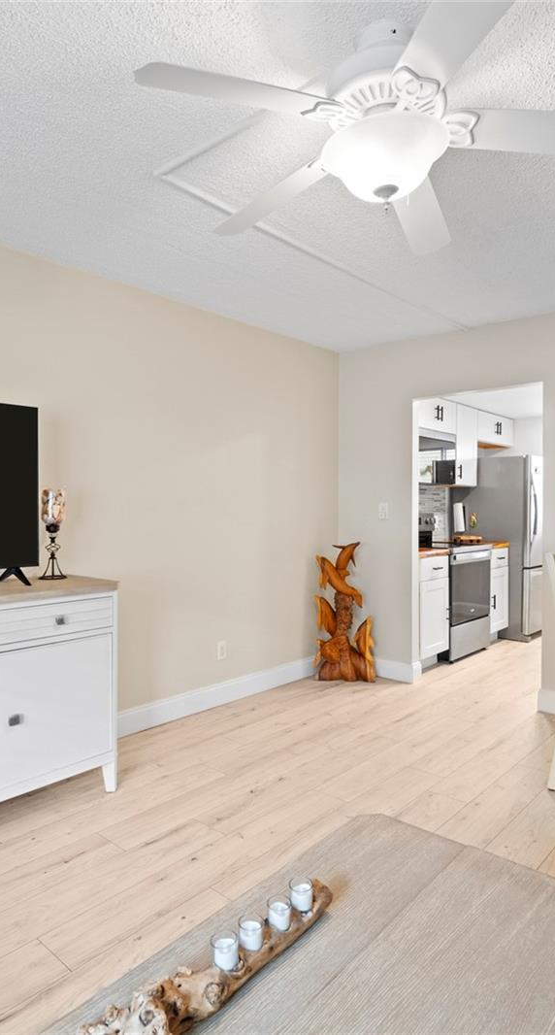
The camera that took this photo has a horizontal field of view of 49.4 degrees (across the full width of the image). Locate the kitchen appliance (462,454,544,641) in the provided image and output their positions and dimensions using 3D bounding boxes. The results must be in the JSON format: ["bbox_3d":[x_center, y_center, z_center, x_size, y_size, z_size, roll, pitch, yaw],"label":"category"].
[{"bbox_3d":[2.346,0.279,6.129,0.820,1.735,0.800,1,1,42],"label":"kitchen appliance"}]

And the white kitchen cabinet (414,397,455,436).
[{"bbox_3d":[1.282,-0.905,5.405,0.320,0.300,0.750,1,1,42],"label":"white kitchen cabinet"}]

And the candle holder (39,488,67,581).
[{"bbox_3d":[-1.059,0.081,2.864,0.122,0.430,0.122,1,1,42],"label":"candle holder"}]

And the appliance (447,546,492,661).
[{"bbox_3d":[1.374,0.664,5.147,0.650,0.990,0.770,1,1,42],"label":"appliance"}]

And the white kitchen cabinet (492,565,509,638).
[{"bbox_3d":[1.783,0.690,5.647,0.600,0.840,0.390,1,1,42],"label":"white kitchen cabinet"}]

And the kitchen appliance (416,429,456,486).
[{"bbox_3d":[1.228,-0.510,5.242,0.380,0.435,0.765,1,1,42],"label":"kitchen appliance"}]

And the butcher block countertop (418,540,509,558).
[{"bbox_3d":[1.371,0.265,5.272,0.635,0.042,1.840,1,1,42],"label":"butcher block countertop"}]

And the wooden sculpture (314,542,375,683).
[{"bbox_3d":[0.495,0.673,4.438,0.430,0.990,0.270,0,1,-3],"label":"wooden sculpture"}]

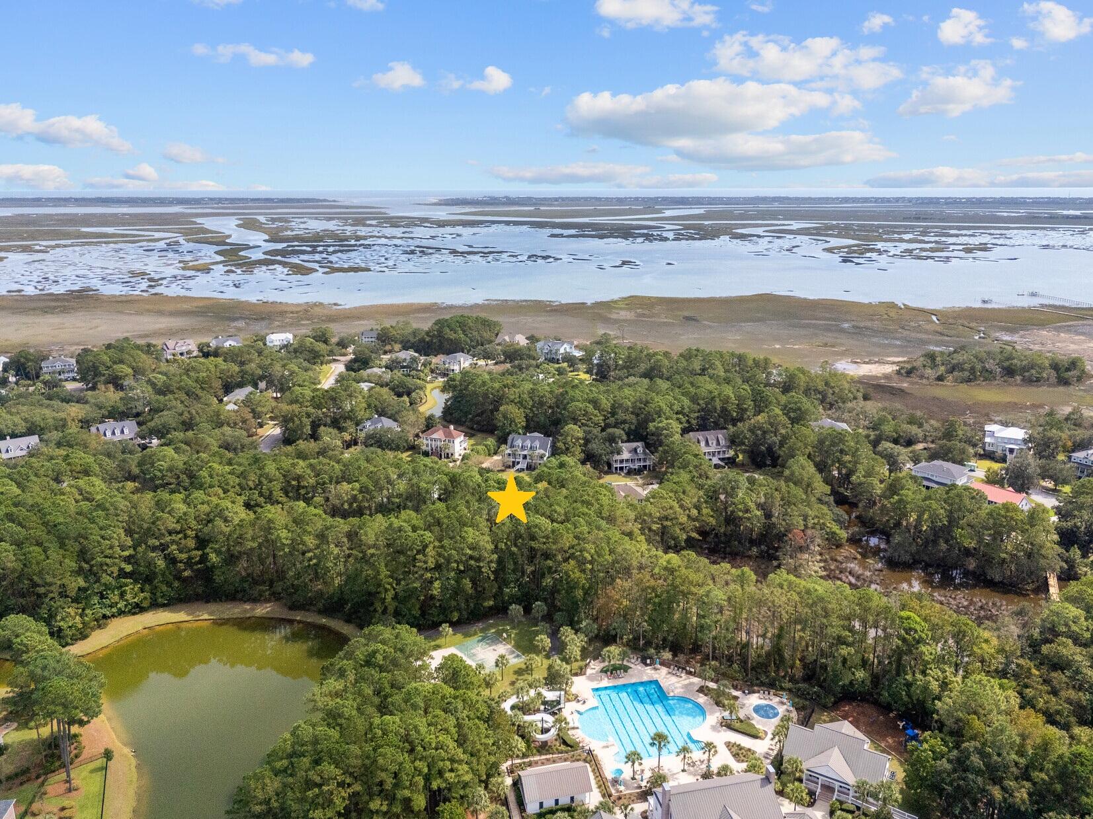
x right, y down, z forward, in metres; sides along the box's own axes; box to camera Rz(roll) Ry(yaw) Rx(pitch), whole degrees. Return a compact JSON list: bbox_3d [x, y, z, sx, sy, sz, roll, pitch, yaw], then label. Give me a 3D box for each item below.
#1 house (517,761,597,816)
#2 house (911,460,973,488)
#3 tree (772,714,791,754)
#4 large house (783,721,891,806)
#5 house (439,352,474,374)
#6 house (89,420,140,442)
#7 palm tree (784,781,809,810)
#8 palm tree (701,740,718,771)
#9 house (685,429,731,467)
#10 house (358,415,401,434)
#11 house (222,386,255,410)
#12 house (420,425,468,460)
[{"bbox_3d":[1.540,68.153,138.370,12.100,5.000,7.500,-4,17,-12],"label":"house"},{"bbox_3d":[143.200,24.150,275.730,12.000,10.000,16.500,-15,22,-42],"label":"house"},{"bbox_3d":[44.650,63.390,143.910,3.550,9.140,3.550,0,16,0],"label":"tree"},{"bbox_3d":[54.507,65.134,142.068,17.700,8.700,15.000,9,19,29],"label":"large house"},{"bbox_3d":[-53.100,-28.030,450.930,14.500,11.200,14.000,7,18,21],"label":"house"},{"bbox_3d":[-185.846,10.537,326.731,17.500,9.000,13.000,-14,21,-39],"label":"house"},{"bbox_3d":[44.020,68.380,133.290,4.290,5.560,4.290,0,16,0],"label":"palm tree"},{"bbox_3d":[31.153,65.807,144.208,3.200,6.200,3.200,0,16,0],"label":"palm tree"},{"bbox_3d":[64.700,15.030,304.420,15.800,11.300,13.000,-4,17,-12],"label":"house"},{"bbox_3d":[-73.300,8.380,331.396,14.300,10.500,12.500,5,17,18],"label":"house"},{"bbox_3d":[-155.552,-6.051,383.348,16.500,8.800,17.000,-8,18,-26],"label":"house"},{"bbox_3d":[-41.883,12.788,315.204,15.000,11.200,13.600,6,17,20],"label":"house"}]

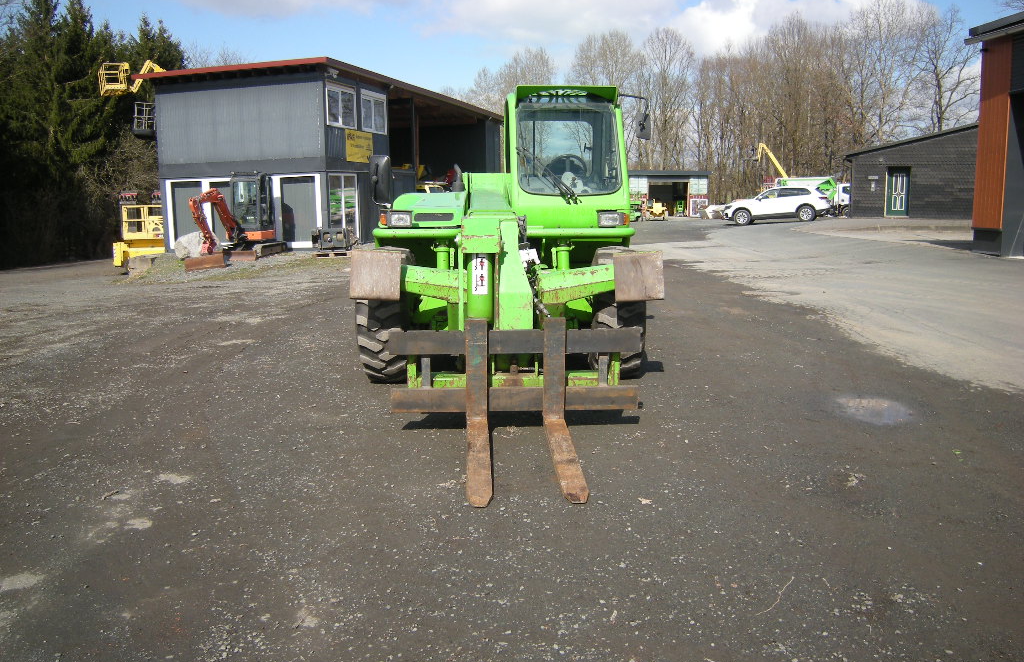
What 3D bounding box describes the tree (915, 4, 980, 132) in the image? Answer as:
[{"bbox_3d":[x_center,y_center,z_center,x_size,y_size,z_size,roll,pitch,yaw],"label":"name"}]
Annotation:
[{"bbox_3d":[30.511,-15.704,58.263,5.600,13.950,5.600,-1,10,0],"label":"tree"}]

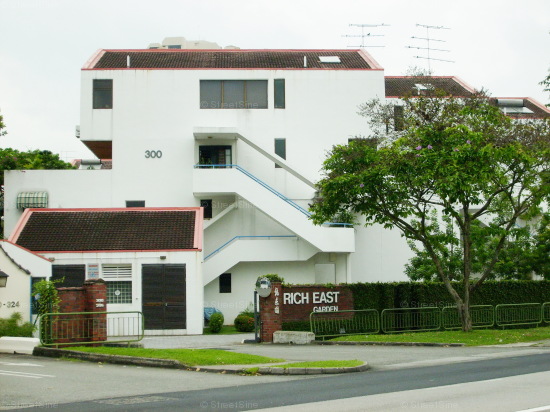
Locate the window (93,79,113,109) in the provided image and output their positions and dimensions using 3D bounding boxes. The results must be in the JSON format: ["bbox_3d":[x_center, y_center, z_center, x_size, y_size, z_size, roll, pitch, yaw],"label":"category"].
[{"bbox_3d":[-8.232,-5.342,46.356,0.944,1.425,0.120,0,-5,-3],"label":"window"}]

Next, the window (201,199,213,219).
[{"bbox_3d":[-3.253,0.158,46.121,0.555,0.883,0.120,0,-5,-3],"label":"window"}]

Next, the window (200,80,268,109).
[{"bbox_3d":[-1.976,-5.371,46.671,3.275,1.421,0.120,0,-5,-3],"label":"window"}]

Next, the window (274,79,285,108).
[{"bbox_3d":[0.244,-5.464,47.308,0.550,1.480,0.120,0,-5,-3],"label":"window"}]

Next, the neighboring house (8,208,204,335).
[{"bbox_3d":[-6.670,2.516,39.346,7.500,5.250,5.200,0,-5,-3],"label":"neighboring house"}]

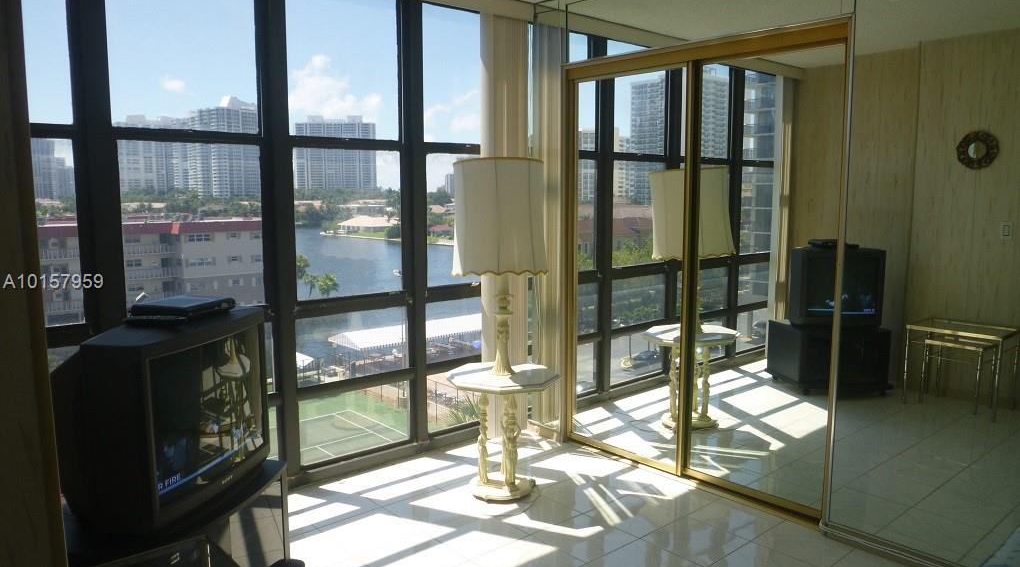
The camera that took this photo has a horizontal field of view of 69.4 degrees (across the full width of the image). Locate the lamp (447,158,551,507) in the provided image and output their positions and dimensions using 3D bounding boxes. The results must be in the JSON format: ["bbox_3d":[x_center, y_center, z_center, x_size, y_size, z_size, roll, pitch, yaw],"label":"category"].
[{"bbox_3d":[-0.026,0.211,3.513,0.530,1.580,0.530,0,7,3],"label":"lamp"}]

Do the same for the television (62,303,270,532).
[{"bbox_3d":[-1.127,0.410,2.389,0.500,0.573,0.645,1,8,11],"label":"television"}]

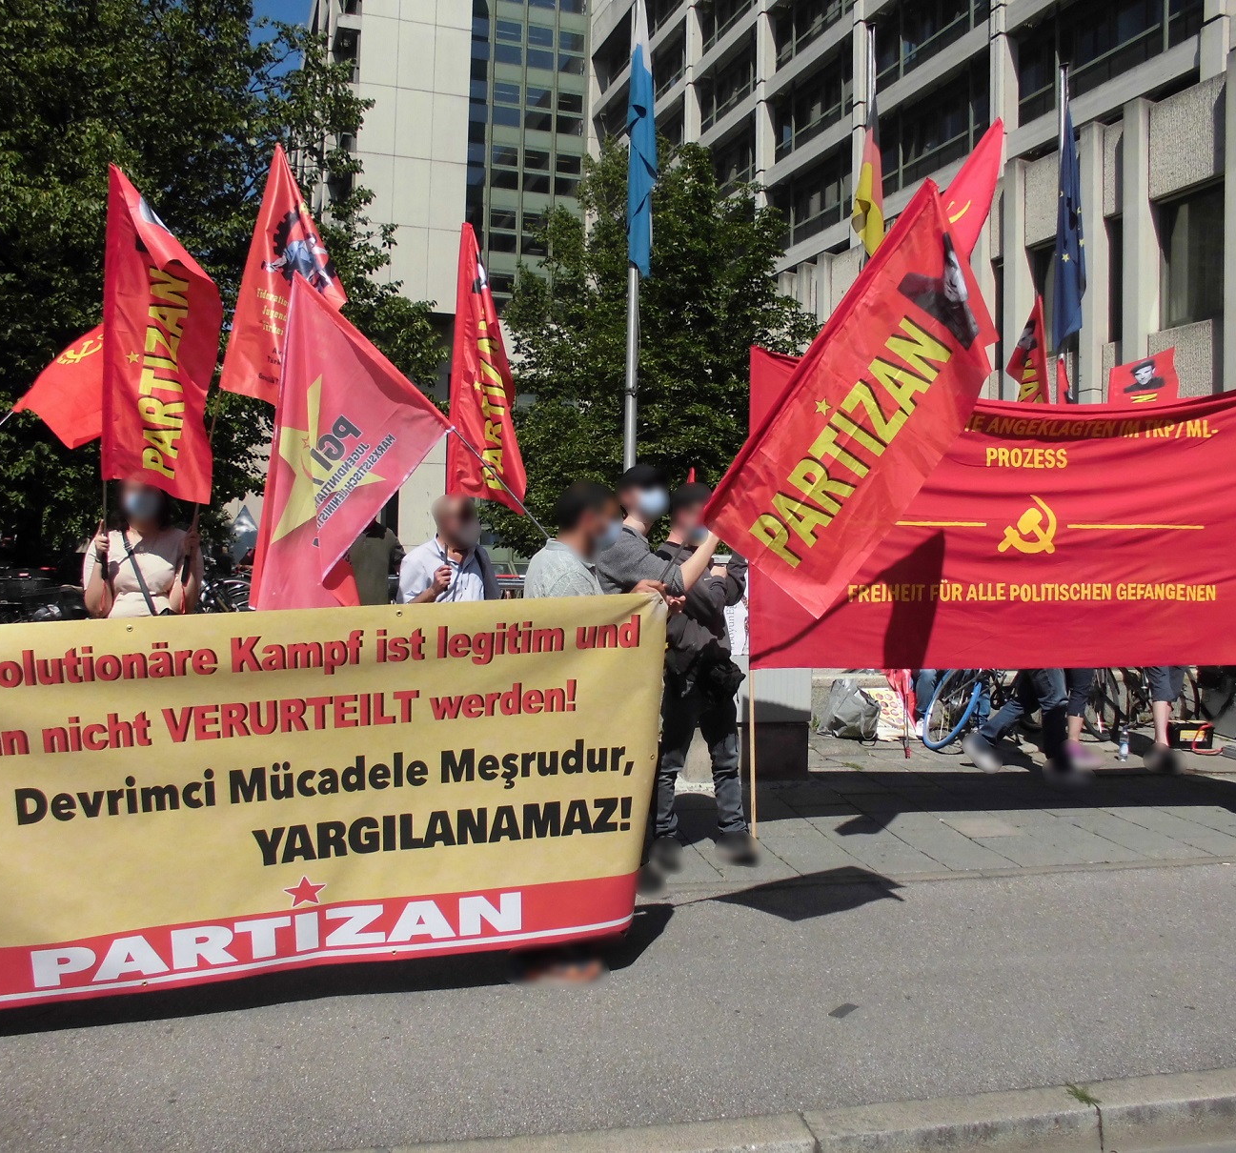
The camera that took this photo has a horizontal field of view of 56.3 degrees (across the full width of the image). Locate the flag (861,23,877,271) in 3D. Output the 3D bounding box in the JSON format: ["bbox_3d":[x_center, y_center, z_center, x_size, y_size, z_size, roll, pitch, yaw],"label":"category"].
[{"bbox_3d":[2.646,-4.537,12.200,0.090,2.600,0.090,1,1,0],"label":"flag"}]

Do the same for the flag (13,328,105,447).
[{"bbox_3d":[-2.335,-0.852,4.950,0.550,0.650,0.300,0,1,-14],"label":"flag"}]

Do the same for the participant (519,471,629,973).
[{"bbox_3d":[-0.161,0.546,4.120,0.400,1.740,0.500,1,1,12],"label":"participant"}]

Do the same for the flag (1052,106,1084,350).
[{"bbox_3d":[5.071,-3.921,13.000,0.360,2.700,0.250,1,1,17],"label":"flag"}]

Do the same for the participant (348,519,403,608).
[{"bbox_3d":[-1.482,0.378,7.000,0.520,1.740,0.330,0,1,0],"label":"participant"}]

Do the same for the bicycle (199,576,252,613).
[{"bbox_3d":[-3.730,0.350,10.500,1.720,1.050,0.580,1,1,41],"label":"bicycle"}]

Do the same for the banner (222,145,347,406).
[{"bbox_3d":[-1.390,-1.251,4.800,0.560,1.100,0.350,0,1,-18],"label":"banner"}]

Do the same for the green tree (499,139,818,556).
[{"bbox_3d":[0.556,-2.604,15.500,4.200,6.500,4.000,1,1,0],"label":"green tree"}]

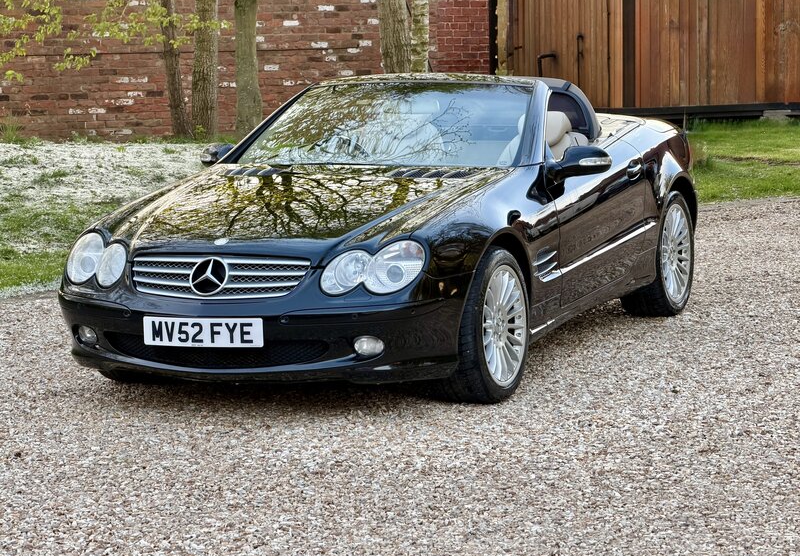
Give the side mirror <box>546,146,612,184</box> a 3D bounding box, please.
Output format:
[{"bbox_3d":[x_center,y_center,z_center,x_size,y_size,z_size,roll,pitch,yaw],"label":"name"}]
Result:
[{"bbox_3d":[0.808,-0.503,10.256,0.250,0.165,0.190,2,8,22],"label":"side mirror"}]

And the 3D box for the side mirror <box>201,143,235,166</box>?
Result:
[{"bbox_3d":[-0.850,-0.562,10.938,0.250,0.165,0.190,2,8,22],"label":"side mirror"}]

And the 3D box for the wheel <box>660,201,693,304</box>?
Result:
[{"bbox_3d":[1.322,-0.128,11.708,0.170,0.500,0.500,2,8,22],"label":"wheel"}]

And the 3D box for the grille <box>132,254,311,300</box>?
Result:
[{"bbox_3d":[-0.723,-0.012,8.934,0.780,0.180,0.140,2,8,22],"label":"grille"}]

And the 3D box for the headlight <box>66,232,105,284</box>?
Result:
[{"bbox_3d":[-1.273,-0.080,9.383,0.220,0.210,0.165,3,8,30],"label":"headlight"}]

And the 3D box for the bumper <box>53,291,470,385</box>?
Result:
[{"bbox_3d":[-0.675,0.239,9.068,1.780,0.330,0.480,2,8,22],"label":"bumper"}]

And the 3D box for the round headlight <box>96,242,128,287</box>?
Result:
[{"bbox_3d":[-1.146,-0.052,9.242,0.180,0.183,0.130,3,8,30],"label":"round headlight"}]

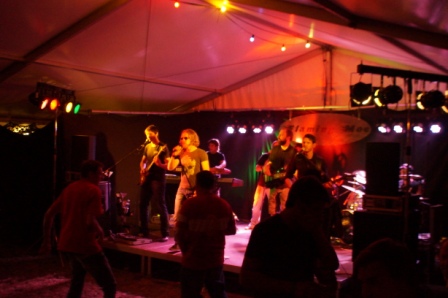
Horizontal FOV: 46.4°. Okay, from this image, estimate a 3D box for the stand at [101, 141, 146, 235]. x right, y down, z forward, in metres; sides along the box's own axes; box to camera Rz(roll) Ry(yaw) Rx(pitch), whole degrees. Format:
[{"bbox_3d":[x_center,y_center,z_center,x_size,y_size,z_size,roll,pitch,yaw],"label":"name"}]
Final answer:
[{"bbox_3d":[-1.597,0.620,8.300,0.720,1.480,0.500,2,0,-12],"label":"stand"}]

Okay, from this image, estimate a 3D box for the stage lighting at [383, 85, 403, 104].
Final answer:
[{"bbox_3d":[1.716,-0.555,5.400,0.200,0.210,0.260,2,-4,-12],"label":"stage lighting"}]

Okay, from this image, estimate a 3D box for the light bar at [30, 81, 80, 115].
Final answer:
[{"bbox_3d":[-2.582,-0.778,8.050,0.300,0.400,1.150,2,0,15],"label":"light bar"}]

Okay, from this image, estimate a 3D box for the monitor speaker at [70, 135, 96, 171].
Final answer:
[{"bbox_3d":[-2.305,0.077,8.600,0.340,0.590,0.320,2,0,9],"label":"monitor speaker"}]

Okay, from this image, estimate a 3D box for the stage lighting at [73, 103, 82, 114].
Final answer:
[{"bbox_3d":[-2.400,-0.671,8.400,0.250,0.190,0.190,23,8,21],"label":"stage lighting"}]

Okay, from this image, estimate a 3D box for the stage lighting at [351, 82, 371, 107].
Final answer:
[{"bbox_3d":[1.382,-0.548,5.250,0.210,0.220,0.260,2,-3,13],"label":"stage lighting"}]

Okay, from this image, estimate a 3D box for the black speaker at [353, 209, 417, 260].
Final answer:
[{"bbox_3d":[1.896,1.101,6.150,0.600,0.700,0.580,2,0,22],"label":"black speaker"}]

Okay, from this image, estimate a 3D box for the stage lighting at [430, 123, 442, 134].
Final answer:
[{"bbox_3d":[3.784,-0.374,9.300,0.200,0.200,0.240,2,11,23],"label":"stage lighting"}]

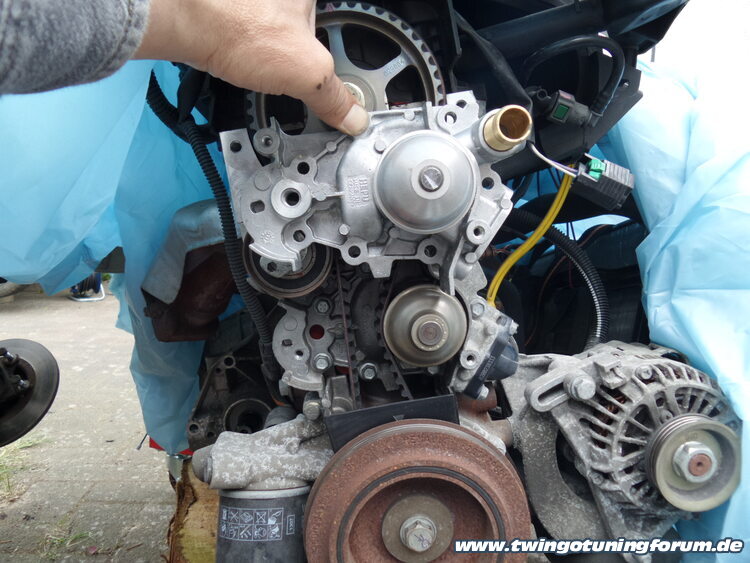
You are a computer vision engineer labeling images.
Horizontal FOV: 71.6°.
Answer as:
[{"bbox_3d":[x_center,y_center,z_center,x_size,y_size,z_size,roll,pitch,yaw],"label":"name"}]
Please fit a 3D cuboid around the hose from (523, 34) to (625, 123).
[{"bbox_3d":[0.183,-0.187,0.480,0.094,0.081,0.050,0,6,0],"label":"hose"}]

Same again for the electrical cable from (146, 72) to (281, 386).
[{"bbox_3d":[-0.140,-0.045,0.450,0.116,0.270,0.090,0,6,0],"label":"electrical cable"}]

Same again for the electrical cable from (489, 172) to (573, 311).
[{"bbox_3d":[0.123,-0.033,0.410,0.069,0.106,0.045,0,6,0],"label":"electrical cable"}]

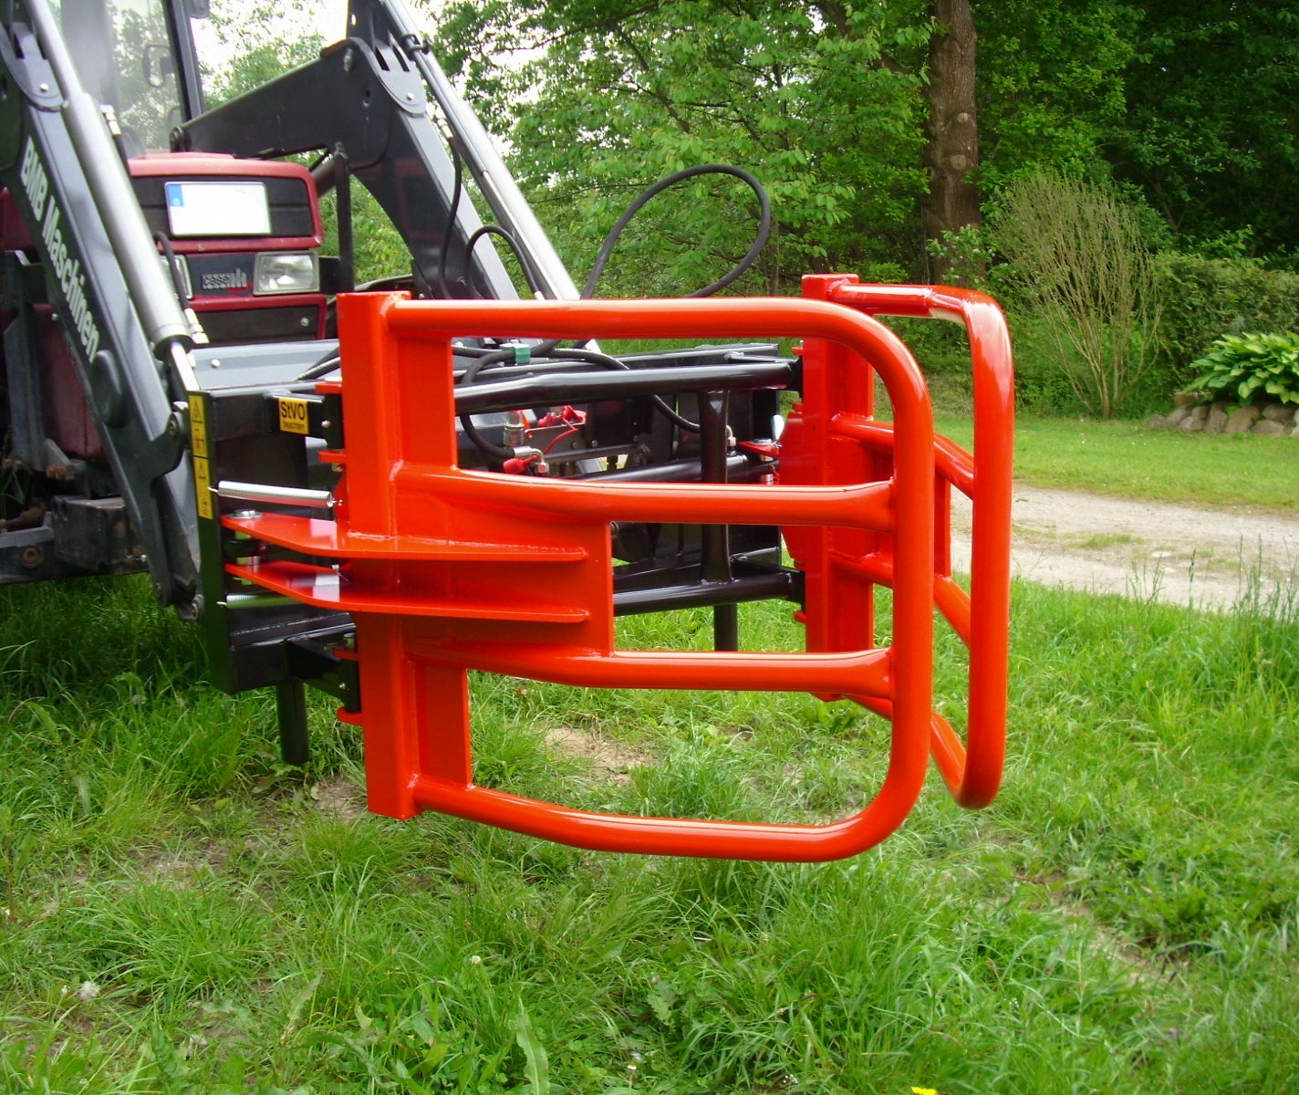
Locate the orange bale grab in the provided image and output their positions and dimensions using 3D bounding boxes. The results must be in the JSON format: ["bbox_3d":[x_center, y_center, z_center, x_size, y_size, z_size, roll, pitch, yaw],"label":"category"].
[{"bbox_3d":[0.099,-0.014,2.677,1.329,0.860,1.081,-10,14,-38],"label":"orange bale grab"}]

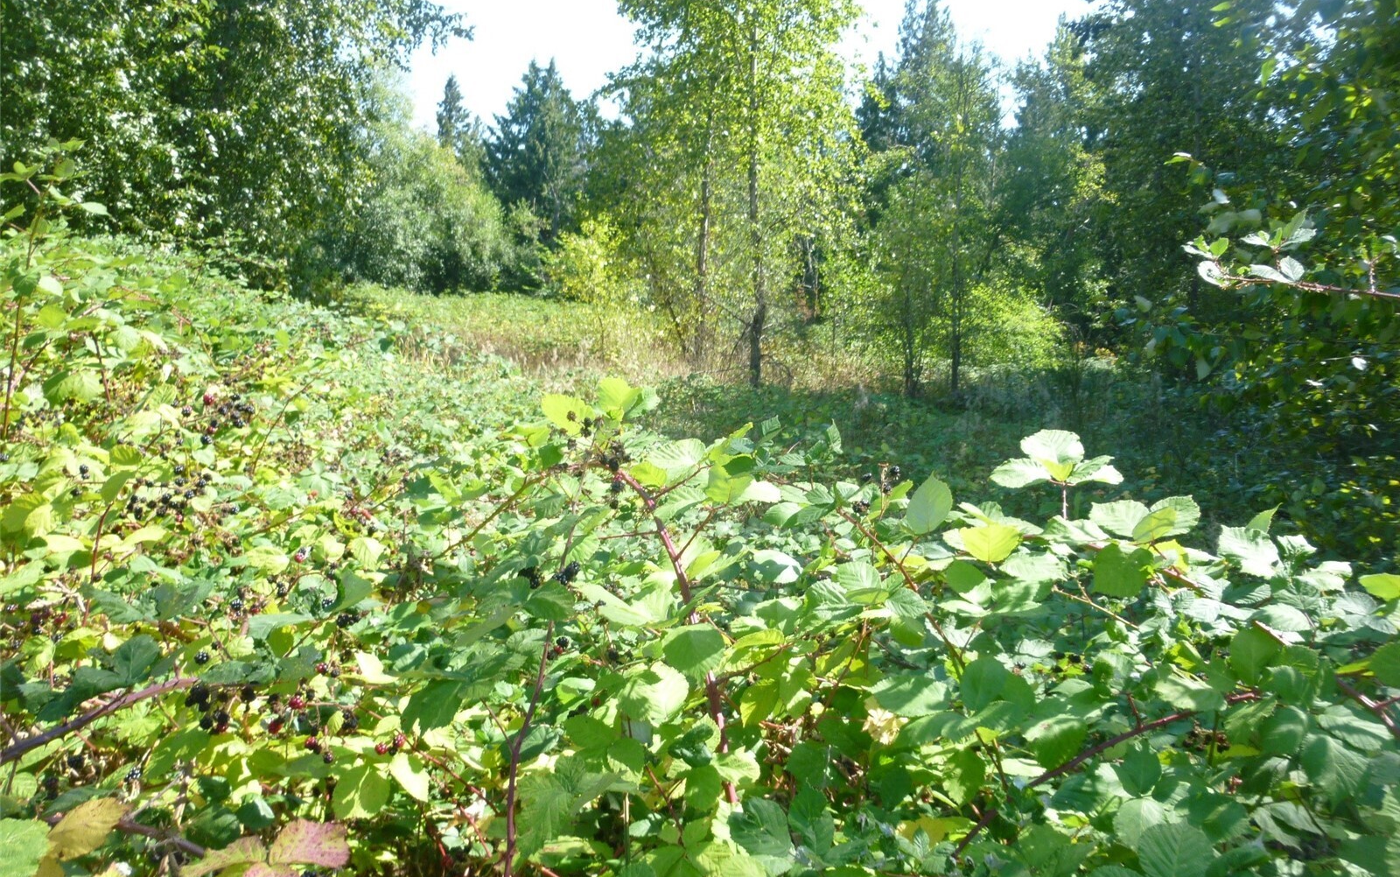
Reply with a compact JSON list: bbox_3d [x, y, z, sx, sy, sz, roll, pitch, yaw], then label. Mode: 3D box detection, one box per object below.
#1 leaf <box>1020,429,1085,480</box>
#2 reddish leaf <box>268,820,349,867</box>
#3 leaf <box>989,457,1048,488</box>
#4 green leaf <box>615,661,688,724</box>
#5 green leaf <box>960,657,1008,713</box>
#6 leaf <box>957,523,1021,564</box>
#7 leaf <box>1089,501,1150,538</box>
[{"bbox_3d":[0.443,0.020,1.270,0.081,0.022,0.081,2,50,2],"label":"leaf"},{"bbox_3d":[-0.395,0.408,1.021,0.083,0.020,0.060,-4,31,-7],"label":"reddish leaf"},{"bbox_3d":[0.394,0.042,1.250,0.074,0.018,0.058,2,41,2],"label":"leaf"},{"bbox_3d":[-0.053,0.284,1.131,0.081,0.018,0.078,-16,50,-14],"label":"green leaf"},{"bbox_3d":[0.329,0.286,1.170,0.054,0.067,0.013,19,-27,10],"label":"green leaf"},{"bbox_3d":[0.372,0.135,1.300,0.075,0.020,0.072,7,48,6],"label":"leaf"},{"bbox_3d":[0.540,0.104,1.300,0.068,0.016,0.074,-24,51,-22],"label":"leaf"}]

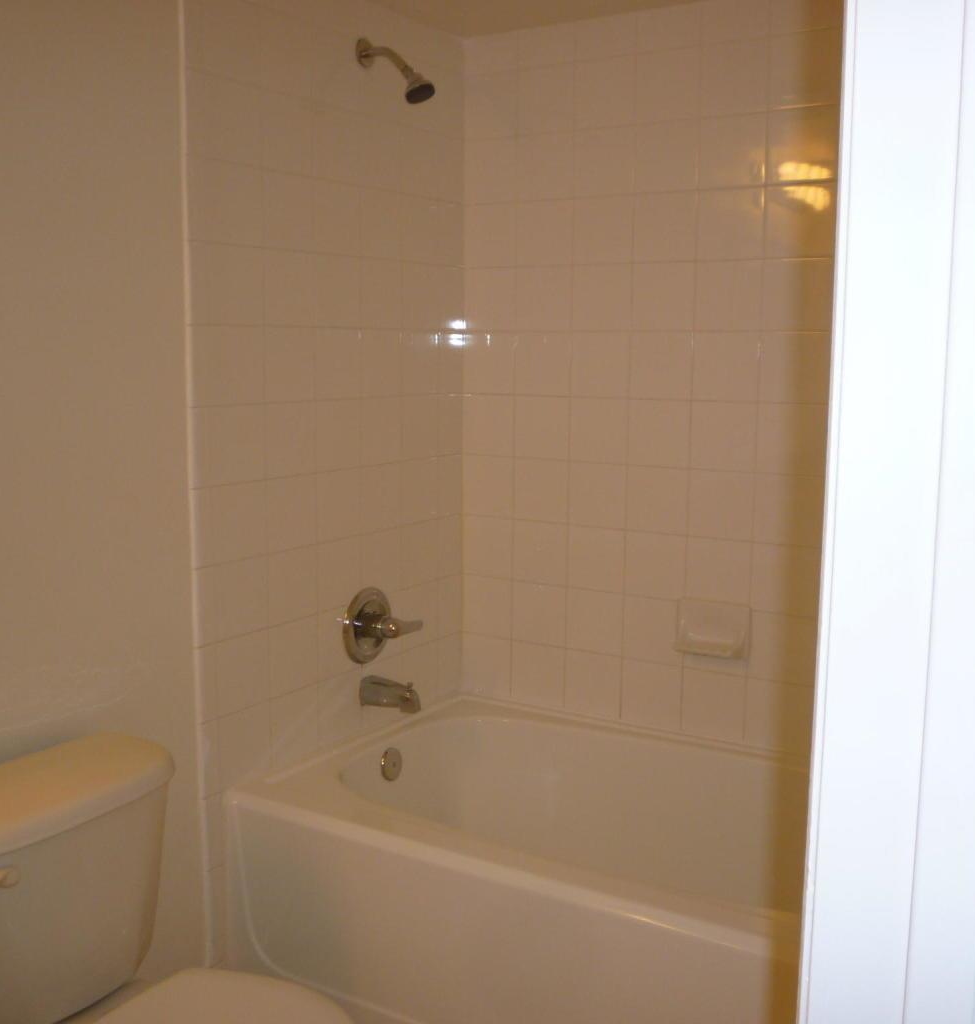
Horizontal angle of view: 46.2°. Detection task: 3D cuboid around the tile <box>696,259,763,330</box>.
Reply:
[{"bbox_3d":[0.526,-0.471,2.498,0.152,0.152,0.009,6,10,32],"label":"tile"}]

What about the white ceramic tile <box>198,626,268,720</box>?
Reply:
[{"bbox_3d":[-0.503,0.326,2.295,0.009,0.152,0.183,6,10,32],"label":"white ceramic tile"}]

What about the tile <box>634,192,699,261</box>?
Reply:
[{"bbox_3d":[0.398,-0.634,2.554,0.151,0.151,0.010,5,9,32],"label":"tile"}]

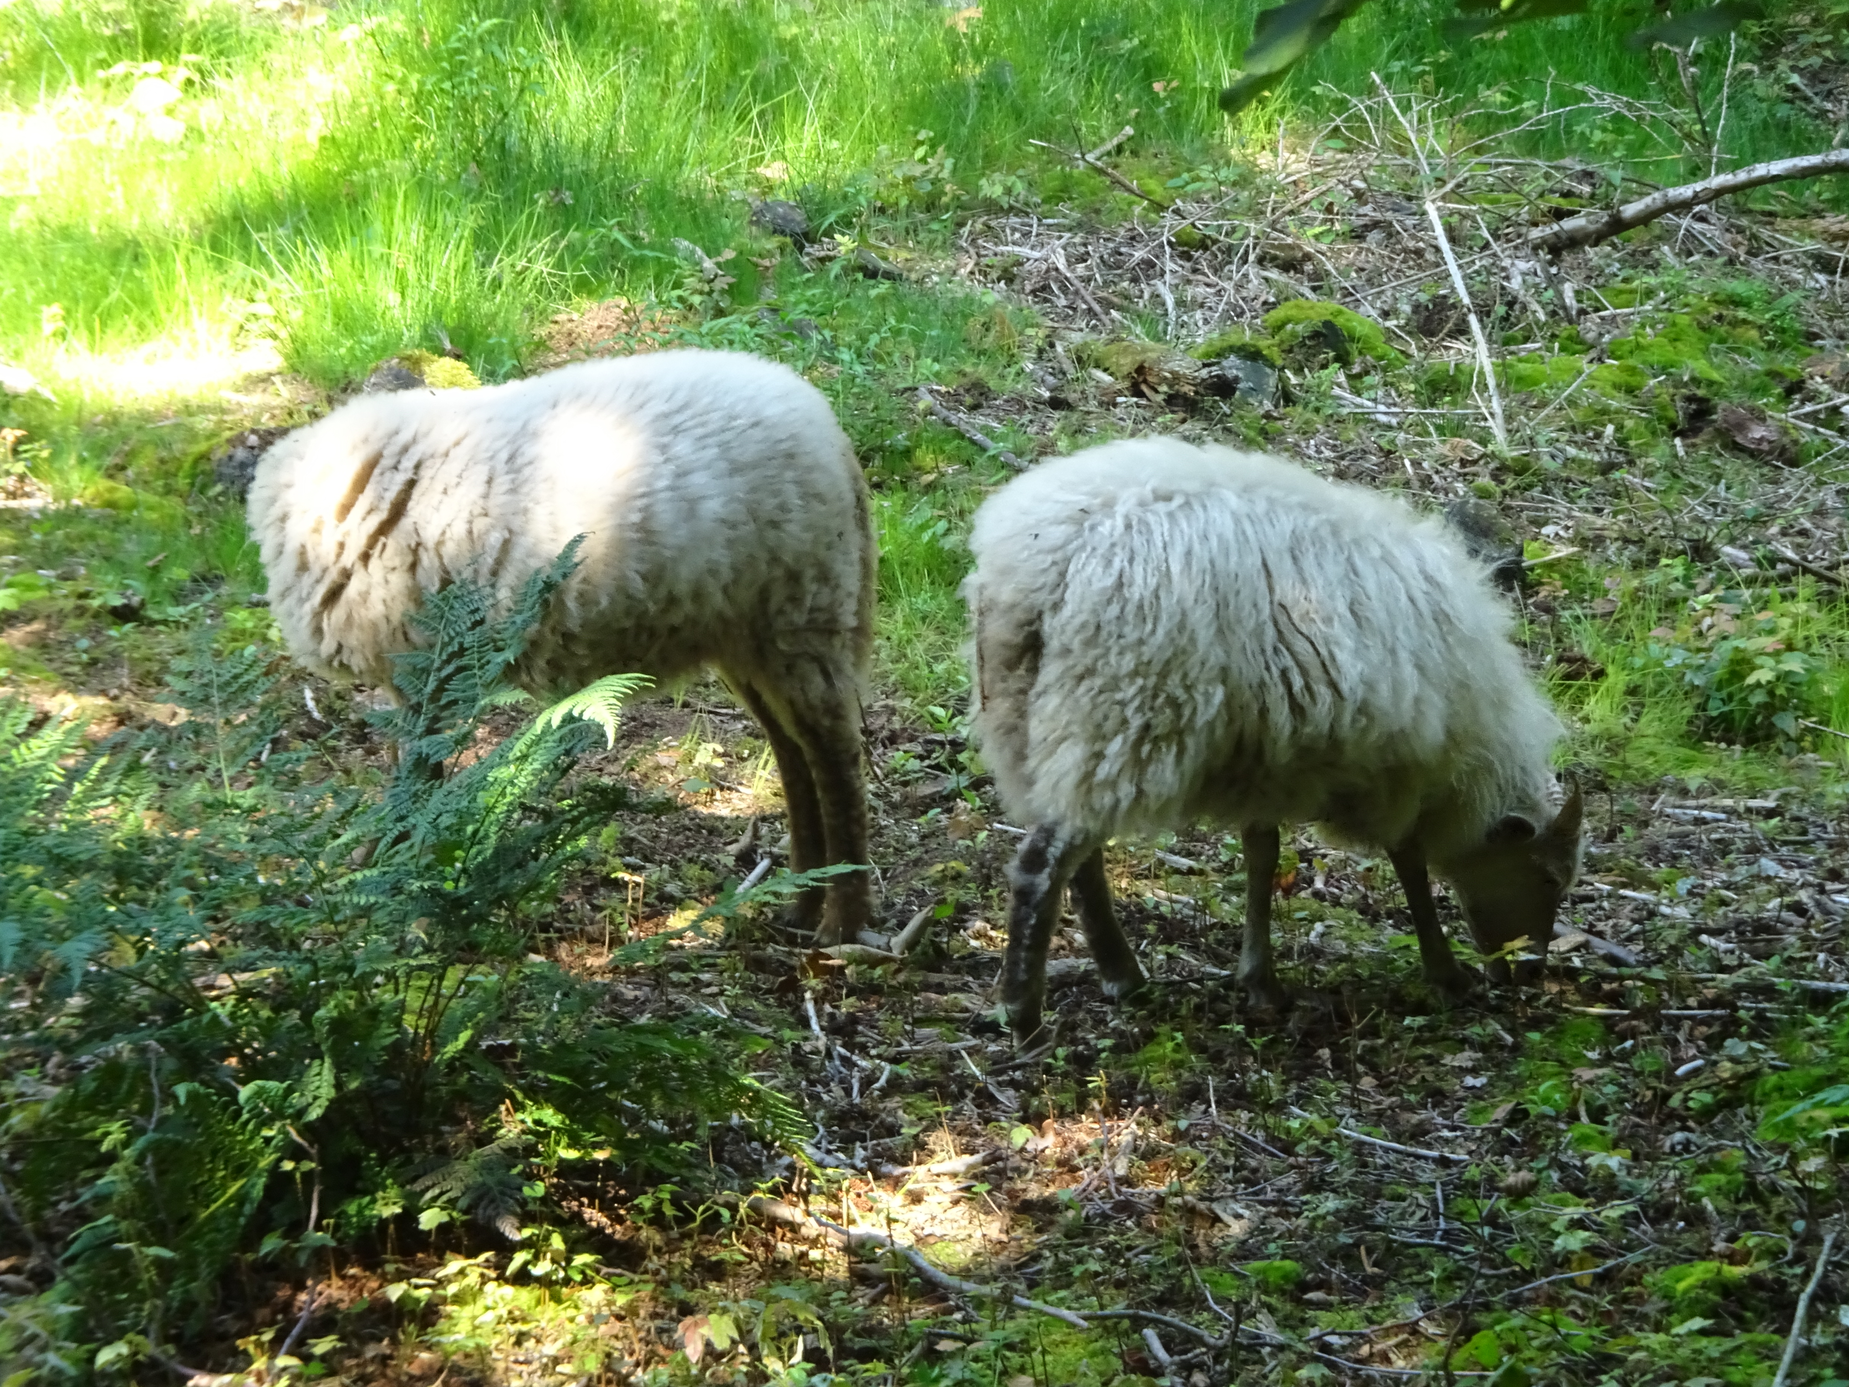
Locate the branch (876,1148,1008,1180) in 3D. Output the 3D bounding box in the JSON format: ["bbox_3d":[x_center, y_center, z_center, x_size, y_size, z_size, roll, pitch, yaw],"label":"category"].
[{"bbox_3d":[0.020,0.523,9.449,0.174,0.028,0.033,-5,9,-31],"label":"branch"}]

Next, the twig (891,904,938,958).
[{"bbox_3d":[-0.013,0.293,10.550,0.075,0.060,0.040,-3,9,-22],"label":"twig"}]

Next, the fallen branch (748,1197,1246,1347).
[{"bbox_3d":[0.040,0.603,8.949,0.105,0.061,0.816,-7,10,-39],"label":"fallen branch"}]

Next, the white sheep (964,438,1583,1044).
[{"bbox_3d":[0.423,0.047,10.350,0.840,0.730,0.420,-4,9,-26],"label":"white sheep"}]

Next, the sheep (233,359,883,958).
[{"bbox_3d":[-0.460,-0.064,10.850,0.850,0.750,0.440,2,8,15],"label":"sheep"}]

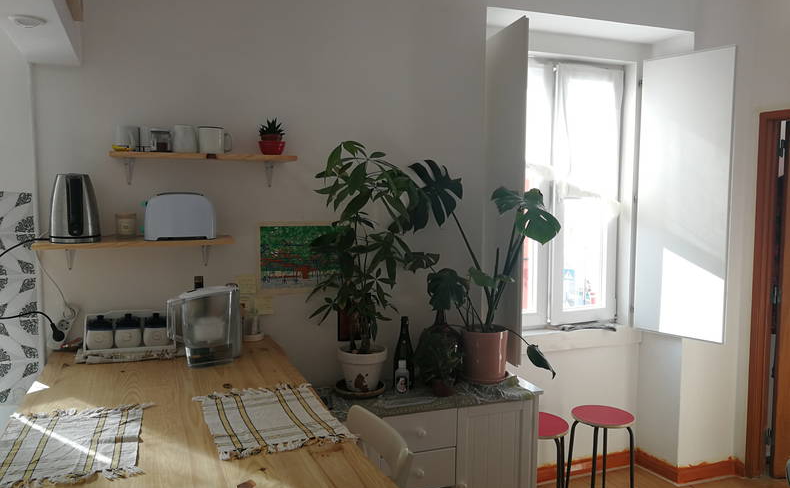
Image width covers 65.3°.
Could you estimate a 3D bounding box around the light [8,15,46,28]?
[{"bbox_3d":[-0.948,-0.572,1.589,0.086,0.018,0.086,-2,5,-22],"label":"light"}]

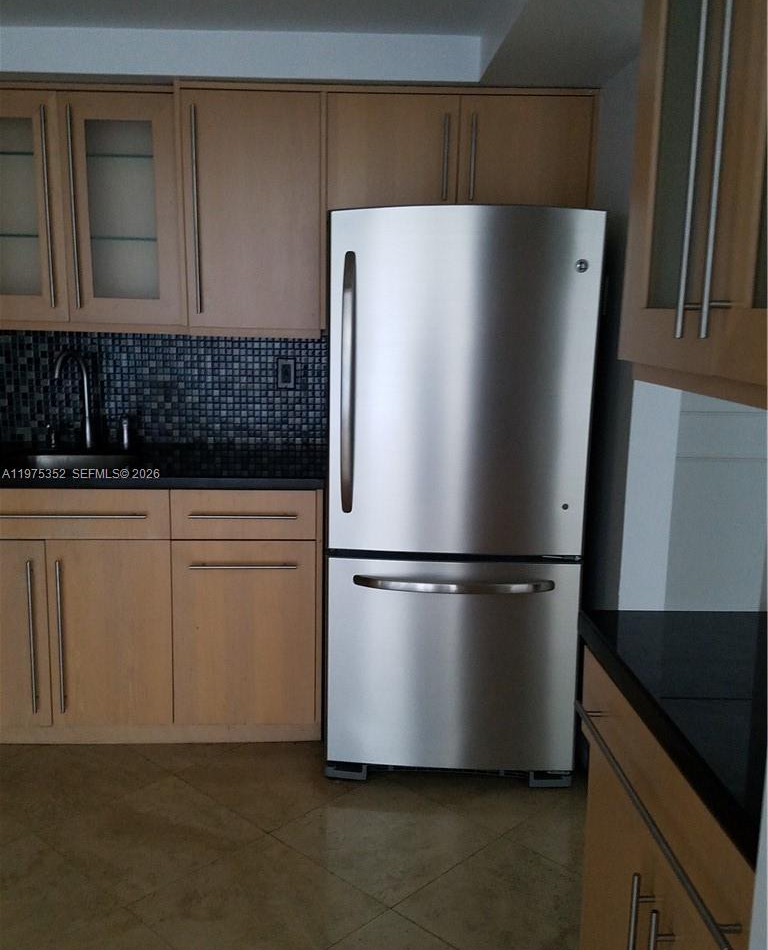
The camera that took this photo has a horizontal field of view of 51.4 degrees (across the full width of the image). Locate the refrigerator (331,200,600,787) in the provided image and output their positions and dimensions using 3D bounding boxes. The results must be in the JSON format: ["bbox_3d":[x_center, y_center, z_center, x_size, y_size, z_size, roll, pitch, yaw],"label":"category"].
[{"bbox_3d":[0.233,0.053,2.676,0.753,1.715,0.820,1,11,3],"label":"refrigerator"}]

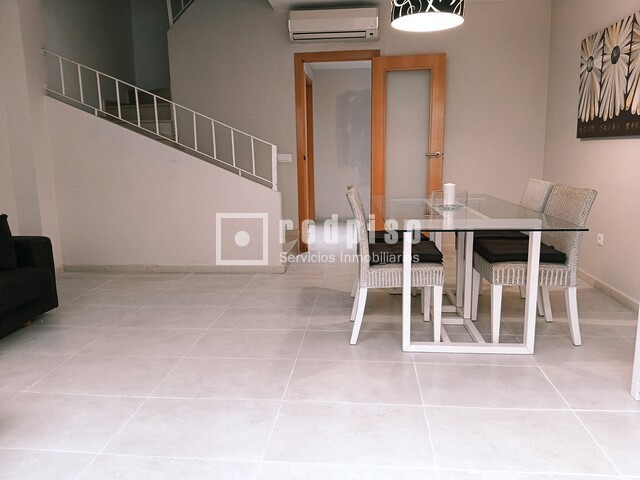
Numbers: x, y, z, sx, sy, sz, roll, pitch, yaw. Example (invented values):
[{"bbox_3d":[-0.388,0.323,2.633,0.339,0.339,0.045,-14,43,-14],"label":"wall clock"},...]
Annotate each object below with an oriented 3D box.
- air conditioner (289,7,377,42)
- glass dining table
[{"bbox_3d":[0.137,-2.111,4.730,0.865,0.280,0.205,0,11,6],"label":"air conditioner"},{"bbox_3d":[0.786,0.162,3.052,0.914,0.741,1.696,0,11,6],"label":"glass dining table"}]

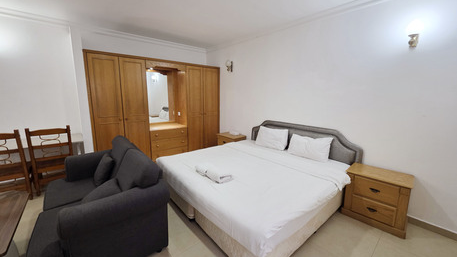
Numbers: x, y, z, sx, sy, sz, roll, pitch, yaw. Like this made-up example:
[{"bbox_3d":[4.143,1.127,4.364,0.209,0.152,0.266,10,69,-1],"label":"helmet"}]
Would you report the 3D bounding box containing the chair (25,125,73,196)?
[{"bbox_3d":[-2.743,0.446,2.728,0.445,1.002,0.460,-8,14,-39],"label":"chair"}]

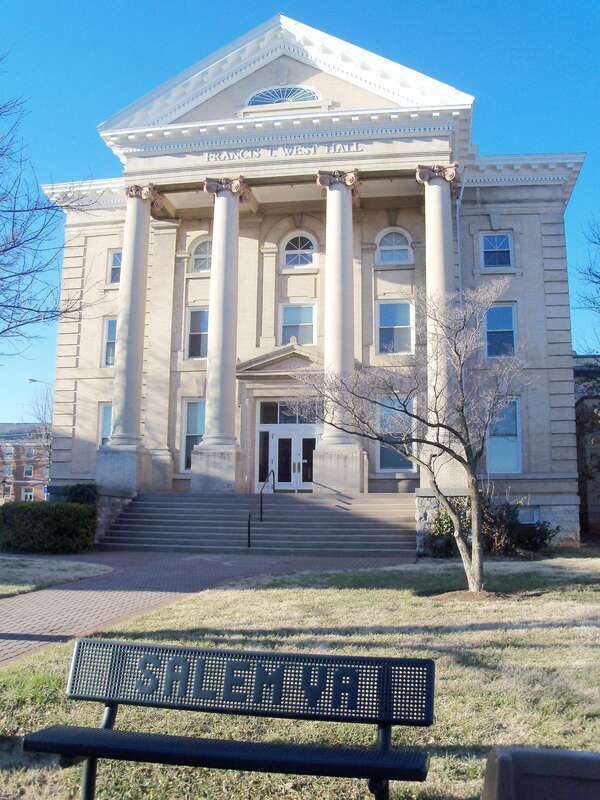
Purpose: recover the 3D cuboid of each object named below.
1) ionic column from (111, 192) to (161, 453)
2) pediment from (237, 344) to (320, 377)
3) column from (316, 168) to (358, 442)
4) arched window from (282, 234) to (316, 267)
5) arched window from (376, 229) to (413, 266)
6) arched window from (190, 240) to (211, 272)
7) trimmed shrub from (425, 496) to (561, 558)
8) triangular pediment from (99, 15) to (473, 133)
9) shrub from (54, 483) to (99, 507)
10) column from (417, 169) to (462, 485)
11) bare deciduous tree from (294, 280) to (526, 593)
[{"bbox_3d":[-5.170,-2.514,24.852,1.120,8.310,1.120,-1,-10,9],"label":"ionic column"},{"bbox_3d":[-0.043,-1.377,28.621,4.334,1.191,0.700,-1,-9,9],"label":"pediment"},{"bbox_3d":[1.278,-2.919,25.923,1.300,8.948,1.300,-1,-9,9],"label":"column"},{"bbox_3d":[-0.009,-5.083,27.733,1.200,1.220,0.200,-1,-10,9],"label":"arched window"},{"bbox_3d":[3.401,-5.490,29.057,1.339,1.443,0.250,-1,-9,9],"label":"arched window"},{"bbox_3d":[-3.198,-5.010,28.237,1.220,1.220,0.200,-1,-10,9],"label":"arched window"},{"bbox_3d":[5.109,3.429,21.689,3.399,1.459,2.000,-1,-9,9],"label":"trimmed shrub"},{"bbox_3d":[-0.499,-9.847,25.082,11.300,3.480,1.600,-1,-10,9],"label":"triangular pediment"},{"bbox_3d":[-7.237,3.581,25.809,1.635,1.827,1.400,-1,-9,9],"label":"shrub"},{"bbox_3d":[4.061,-2.047,23.280,1.270,9.570,1.270,-1,-10,9],"label":"column"},{"bbox_3d":[1.851,0.526,13.531,3.818,5.170,3.400,1,-10,0],"label":"bare deciduous tree"}]

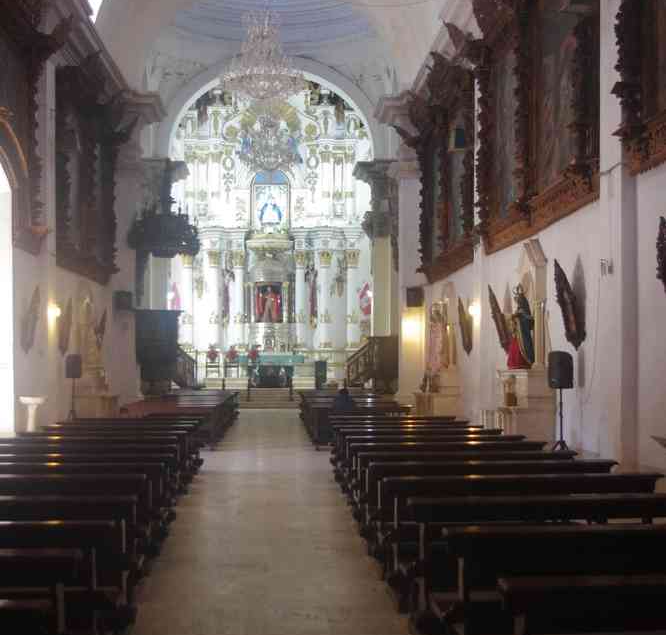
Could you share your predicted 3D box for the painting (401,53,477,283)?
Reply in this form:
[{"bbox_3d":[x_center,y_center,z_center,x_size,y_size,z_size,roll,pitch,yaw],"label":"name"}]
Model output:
[{"bbox_3d":[3.099,-4.187,31.459,1.174,5.738,8.476,0,-2,-3],"label":"painting"}]

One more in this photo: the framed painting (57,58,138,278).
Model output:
[{"bbox_3d":[-7.397,-4.176,31.703,1.174,5.738,8.476,0,-2,-3],"label":"framed painting"}]

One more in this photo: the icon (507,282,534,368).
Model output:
[{"bbox_3d":[3.981,0.190,21.190,0.473,1.760,0.619,0,-2,-3],"label":"icon"}]

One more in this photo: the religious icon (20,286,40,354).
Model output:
[{"bbox_3d":[-7.563,0.074,25.020,0.212,1.712,0.815,9,-3,-3],"label":"religious icon"}]

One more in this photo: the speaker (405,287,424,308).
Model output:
[{"bbox_3d":[2.989,-0.725,36.186,0.587,0.685,0.489,0,-2,7],"label":"speaker"}]

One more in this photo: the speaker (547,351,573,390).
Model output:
[{"bbox_3d":[3.842,0.890,16.870,0.367,0.628,0.334,-1,-3,27],"label":"speaker"}]

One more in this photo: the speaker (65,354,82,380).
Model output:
[{"bbox_3d":[-6.860,1.303,26.406,0.367,0.628,0.334,1,-2,-22],"label":"speaker"}]

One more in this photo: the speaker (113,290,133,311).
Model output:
[{"bbox_3d":[-7.626,-0.598,36.186,0.587,0.685,0.489,0,-2,-11],"label":"speaker"}]

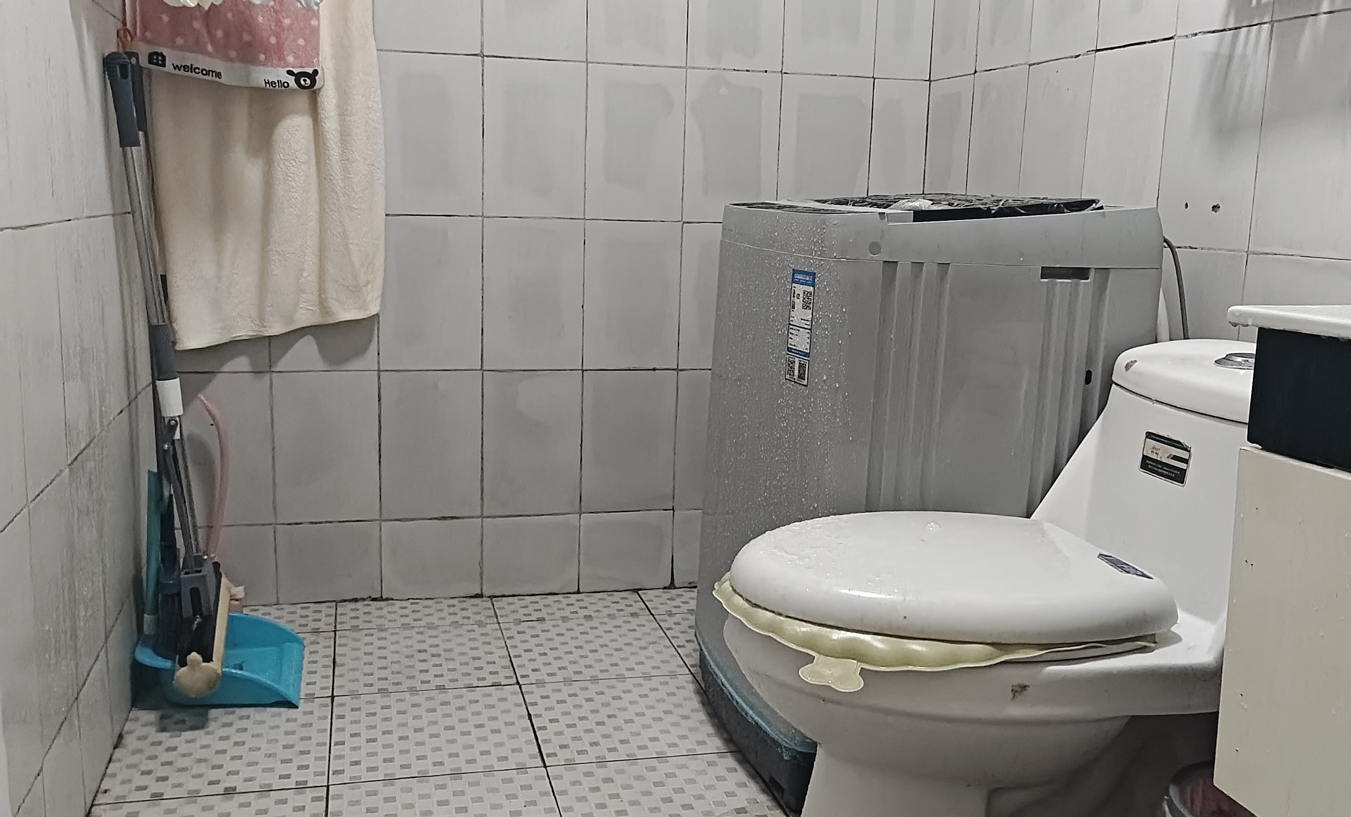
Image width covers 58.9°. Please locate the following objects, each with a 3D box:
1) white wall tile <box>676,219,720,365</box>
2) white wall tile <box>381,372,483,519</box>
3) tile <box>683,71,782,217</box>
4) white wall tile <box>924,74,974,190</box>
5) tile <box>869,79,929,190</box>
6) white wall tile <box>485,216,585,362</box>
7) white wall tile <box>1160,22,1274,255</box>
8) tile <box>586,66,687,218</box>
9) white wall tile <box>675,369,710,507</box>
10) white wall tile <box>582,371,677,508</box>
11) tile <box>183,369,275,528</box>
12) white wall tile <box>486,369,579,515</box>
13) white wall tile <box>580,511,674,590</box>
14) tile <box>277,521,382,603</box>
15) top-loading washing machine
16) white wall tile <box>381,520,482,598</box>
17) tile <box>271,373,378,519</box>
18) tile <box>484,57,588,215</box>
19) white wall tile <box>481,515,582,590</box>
[{"bbox_3d":[0.105,-0.233,2.476,0.200,0.301,0.010,-1,11,-14],"label":"white wall tile"},{"bbox_3d":[-0.484,0.073,2.381,0.200,0.300,0.010,-1,11,-14],"label":"white wall tile"},{"bbox_3d":[0.114,-0.527,2.416,0.199,0.300,0.010,-1,10,-14],"label":"tile"},{"bbox_3d":[0.554,-0.515,2.426,0.010,0.300,0.185,-1,11,-15],"label":"white wall tile"},{"bbox_3d":[0.465,-0.535,2.512,0.126,0.301,0.010,-1,11,-14],"label":"tile"},{"bbox_3d":[-0.282,-0.225,2.375,0.200,0.300,0.010,-1,11,-14],"label":"white wall tile"},{"bbox_3d":[0.757,-0.376,1.686,0.010,0.300,0.200,-1,11,-15],"label":"white wall tile"},{"bbox_3d":[-0.080,-0.524,2.367,0.199,0.300,0.010,-1,10,-14],"label":"tile"},{"bbox_3d":[0.097,0.064,2.522,0.199,0.300,0.010,-1,10,-14],"label":"white wall tile"},{"bbox_3d":[-0.097,0.067,2.479,0.200,0.301,0.010,-1,11,-14],"label":"white wall tile"},{"bbox_3d":[-0.869,0.081,2.282,0.194,0.301,0.010,-1,11,-14],"label":"tile"},{"bbox_3d":[-0.291,0.070,2.428,0.200,0.300,0.010,-1,11,-14],"label":"white wall tile"},{"bbox_3d":[-0.103,0.298,2.521,0.198,0.167,0.011,-1,10,-14],"label":"white wall tile"},{"bbox_3d":[-0.684,0.305,2.371,0.198,0.159,0.011,-1,10,-14],"label":"tile"},{"bbox_3d":[0.355,0.089,1.874,0.520,0.835,0.530,-1,11,-14],"label":"top-loading washing machine"},{"bbox_3d":[-0.490,0.302,2.421,0.198,0.161,0.011,-1,10,-14],"label":"white wall tile"},{"bbox_3d":[-0.678,0.077,2.334,0.199,0.299,0.010,-1,10,-14],"label":"tile"},{"bbox_3d":[-0.274,-0.521,2.321,0.200,0.300,0.010,-1,11,-14],"label":"tile"},{"bbox_3d":[-0.296,0.301,2.467,0.199,0.168,0.010,-1,10,-14],"label":"white wall tile"}]

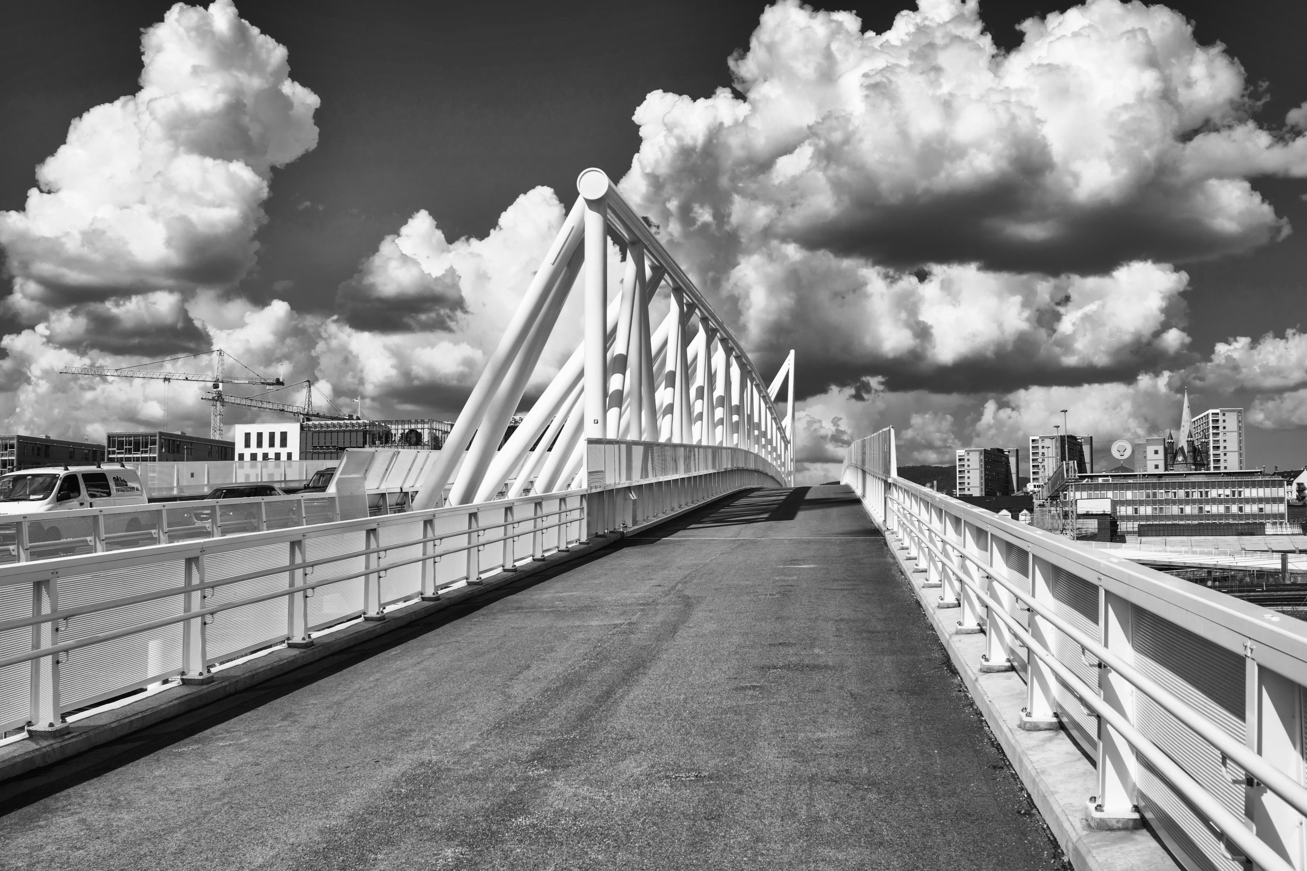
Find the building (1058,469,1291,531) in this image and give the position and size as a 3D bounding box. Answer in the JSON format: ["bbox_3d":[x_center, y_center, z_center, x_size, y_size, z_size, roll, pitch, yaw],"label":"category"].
[{"bbox_3d":[106.070,13.950,270.230,42.500,13.000,14.000,-1,-3,12],"label":"building"}]

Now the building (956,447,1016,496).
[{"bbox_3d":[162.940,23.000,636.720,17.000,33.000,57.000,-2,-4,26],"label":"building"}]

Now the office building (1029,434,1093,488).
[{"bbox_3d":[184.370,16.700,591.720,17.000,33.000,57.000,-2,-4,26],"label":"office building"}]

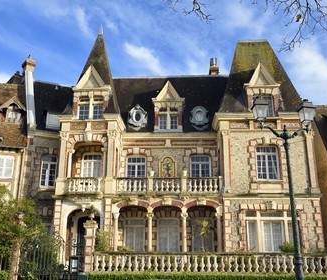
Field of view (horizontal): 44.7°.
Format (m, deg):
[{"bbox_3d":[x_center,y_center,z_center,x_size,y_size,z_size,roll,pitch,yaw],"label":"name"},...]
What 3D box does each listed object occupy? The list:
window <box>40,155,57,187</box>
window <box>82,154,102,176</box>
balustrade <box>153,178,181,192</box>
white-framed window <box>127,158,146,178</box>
[{"bbox_3d":[-7.480,2.043,25.936,0.970,2.139,0.250,7,-19,-21],"label":"window"},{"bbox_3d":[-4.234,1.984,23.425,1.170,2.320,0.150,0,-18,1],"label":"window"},{"bbox_3d":[0.231,2.455,21.344,1.578,0.876,0.280,0,-17,2],"label":"balustrade"},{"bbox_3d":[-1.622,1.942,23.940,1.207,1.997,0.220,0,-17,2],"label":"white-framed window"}]

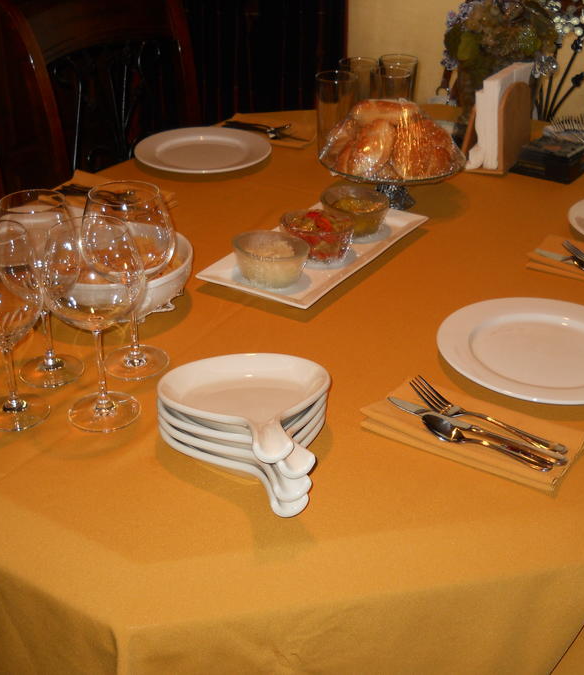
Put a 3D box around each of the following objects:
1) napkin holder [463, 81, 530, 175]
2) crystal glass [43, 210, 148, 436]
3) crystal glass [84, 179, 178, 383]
[{"bbox_3d":[0.393,-0.419,1.859,0.090,0.162,0.132,14,33,22],"label":"napkin holder"},{"bbox_3d":[-0.211,-0.012,1.046,0.108,0.225,0.108,1,29,0],"label":"crystal glass"},{"bbox_3d":[-0.192,-0.065,1.145,0.108,0.224,0.108,1,29,0],"label":"crystal glass"}]

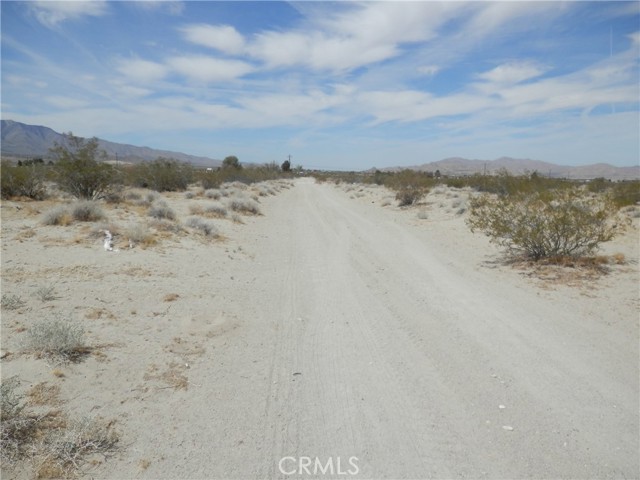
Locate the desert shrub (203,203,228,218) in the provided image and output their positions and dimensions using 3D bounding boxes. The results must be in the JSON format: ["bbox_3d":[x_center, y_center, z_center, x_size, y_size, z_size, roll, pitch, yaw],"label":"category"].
[{"bbox_3d":[-3.367,-0.970,14.874,0.835,0.473,0.735,-1,9,-13],"label":"desert shrub"}]

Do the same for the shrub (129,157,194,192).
[{"bbox_3d":[-10.556,-4.321,30.656,4.260,2.140,3.749,-2,9,-19],"label":"shrub"}]

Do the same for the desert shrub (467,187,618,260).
[{"bbox_3d":[4.556,-0.376,9.322,3.099,1.399,2.727,6,9,26],"label":"desert shrub"}]

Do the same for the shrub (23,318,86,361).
[{"bbox_3d":[-2.290,0.813,3.967,0.631,0.284,0.555,-4,10,-30],"label":"shrub"}]

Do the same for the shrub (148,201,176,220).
[{"bbox_3d":[-4.798,-0.917,14.048,0.876,0.565,0.770,-2,9,-19],"label":"shrub"}]

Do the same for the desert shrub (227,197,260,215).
[{"bbox_3d":[-2.791,-1.292,16.871,1.244,0.591,1.058,0,9,-9],"label":"desert shrub"}]

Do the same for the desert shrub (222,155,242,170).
[{"bbox_3d":[-16.077,-13.558,84.870,3.670,4.216,3.230,-1,9,-11],"label":"desert shrub"}]

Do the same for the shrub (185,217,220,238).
[{"bbox_3d":[-2.831,-0.330,11.033,0.814,0.463,0.692,-1,9,-14],"label":"shrub"}]

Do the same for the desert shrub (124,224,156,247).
[{"bbox_3d":[-3.678,-0.118,9.445,0.683,0.400,0.601,-2,9,-21],"label":"desert shrub"}]

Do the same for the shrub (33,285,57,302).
[{"bbox_3d":[-3.268,0.620,5.471,0.285,0.190,0.257,-4,10,-31],"label":"shrub"}]

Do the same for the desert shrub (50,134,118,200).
[{"bbox_3d":[-10.536,-3.230,20.546,3.054,2.855,2.809,-3,9,-27],"label":"desert shrub"}]

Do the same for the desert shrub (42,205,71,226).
[{"bbox_3d":[-6.920,-0.668,12.109,0.843,0.524,0.801,-3,10,-30],"label":"desert shrub"}]

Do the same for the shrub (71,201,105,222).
[{"bbox_3d":[-6.689,-0.841,13.259,1.063,0.583,0.936,-3,10,-27],"label":"shrub"}]

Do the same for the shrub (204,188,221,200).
[{"bbox_3d":[-5.433,-2.324,23.353,0.810,0.554,0.770,0,9,-13],"label":"shrub"}]

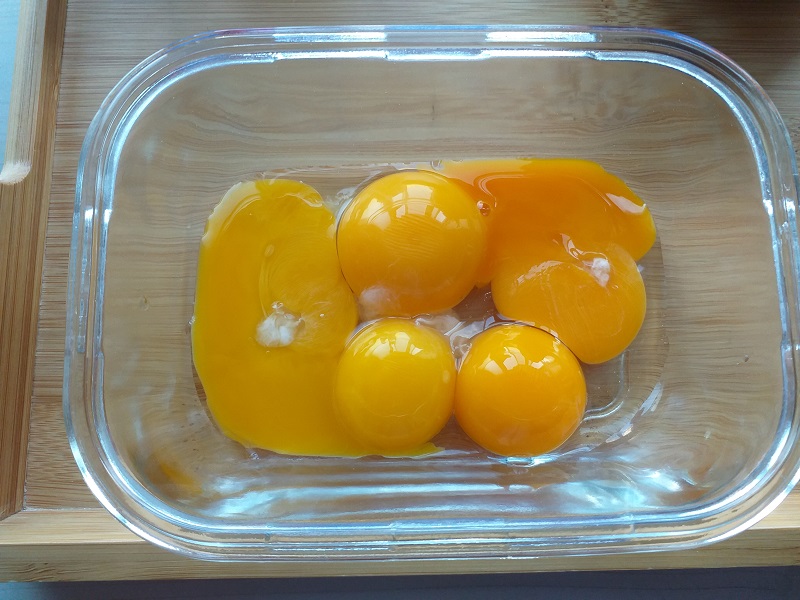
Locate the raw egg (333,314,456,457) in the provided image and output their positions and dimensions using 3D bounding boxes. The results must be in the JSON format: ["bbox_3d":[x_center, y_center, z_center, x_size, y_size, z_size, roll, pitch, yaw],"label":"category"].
[{"bbox_3d":[-0.001,0.025,0.180,0.038,0.025,0.038,0,79,0],"label":"raw egg"}]

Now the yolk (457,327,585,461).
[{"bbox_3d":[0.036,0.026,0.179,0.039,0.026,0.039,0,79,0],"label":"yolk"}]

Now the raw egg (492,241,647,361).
[{"bbox_3d":[0.053,0.000,0.189,0.049,0.016,0.040,0,79,0],"label":"raw egg"}]

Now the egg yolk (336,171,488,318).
[{"bbox_3d":[0.004,-0.018,0.190,0.048,0.022,0.048,0,79,0],"label":"egg yolk"}]

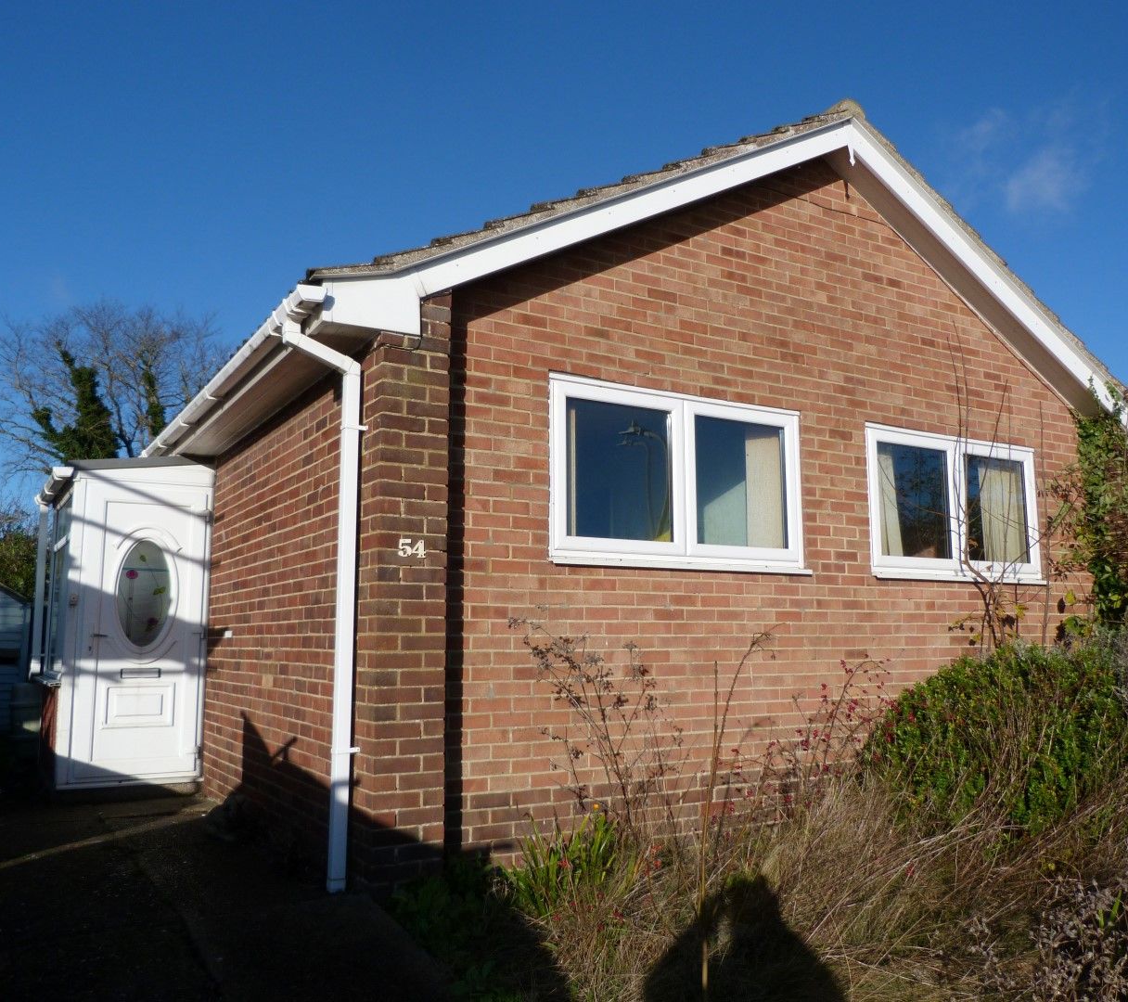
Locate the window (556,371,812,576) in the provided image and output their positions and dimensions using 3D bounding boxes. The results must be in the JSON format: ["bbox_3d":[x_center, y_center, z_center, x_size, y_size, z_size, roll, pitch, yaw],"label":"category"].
[{"bbox_3d":[0.703,-0.104,5.568,1.860,1.020,0.100,5,-10,-31],"label":"window"}]

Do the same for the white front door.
[{"bbox_3d":[-3.090,0.938,7.056,0.870,2.120,0.080,5,-10,-31],"label":"white front door"}]

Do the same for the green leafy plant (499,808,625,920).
[{"bbox_3d":[-0.009,1.508,4.030,0.520,0.460,0.480,5,-10,-31],"label":"green leafy plant"}]

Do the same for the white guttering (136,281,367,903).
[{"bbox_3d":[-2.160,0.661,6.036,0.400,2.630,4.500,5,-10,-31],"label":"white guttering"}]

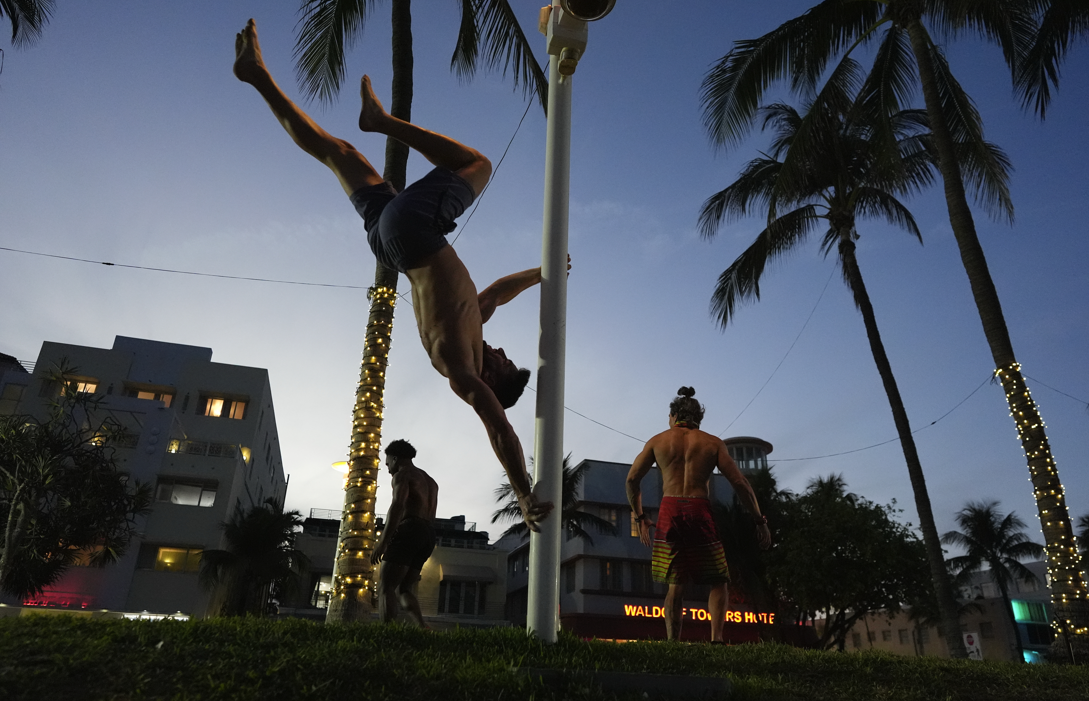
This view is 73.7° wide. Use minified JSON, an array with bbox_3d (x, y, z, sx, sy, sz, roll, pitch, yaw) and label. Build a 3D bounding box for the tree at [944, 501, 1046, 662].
[{"bbox_3d":[20.575,10.826,32.994,4.400,7.900,4.400,-11,-25,29],"label":"tree"}]

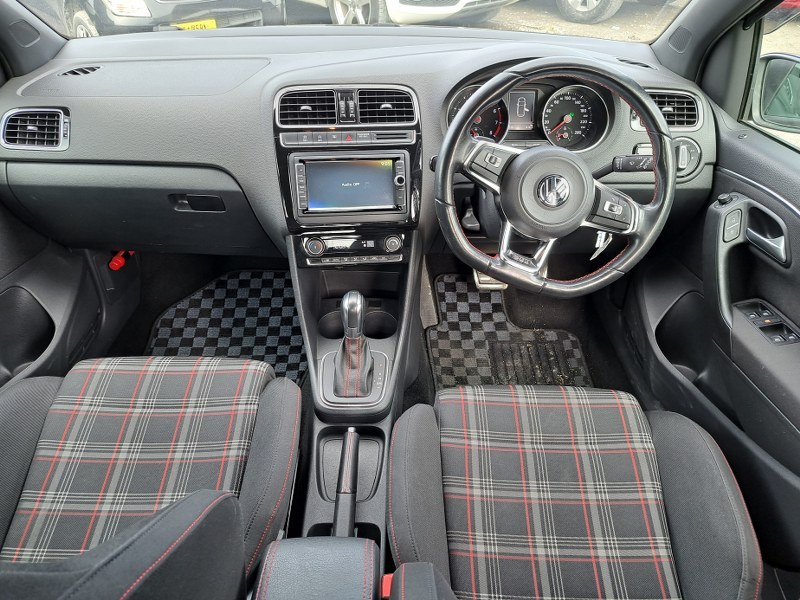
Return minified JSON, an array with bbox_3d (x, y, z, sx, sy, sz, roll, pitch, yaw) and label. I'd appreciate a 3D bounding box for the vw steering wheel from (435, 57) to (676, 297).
[{"bbox_3d":[0.240,-0.188,0.878,0.370,0.360,0.085,21,13,-5],"label":"vw steering wheel"}]

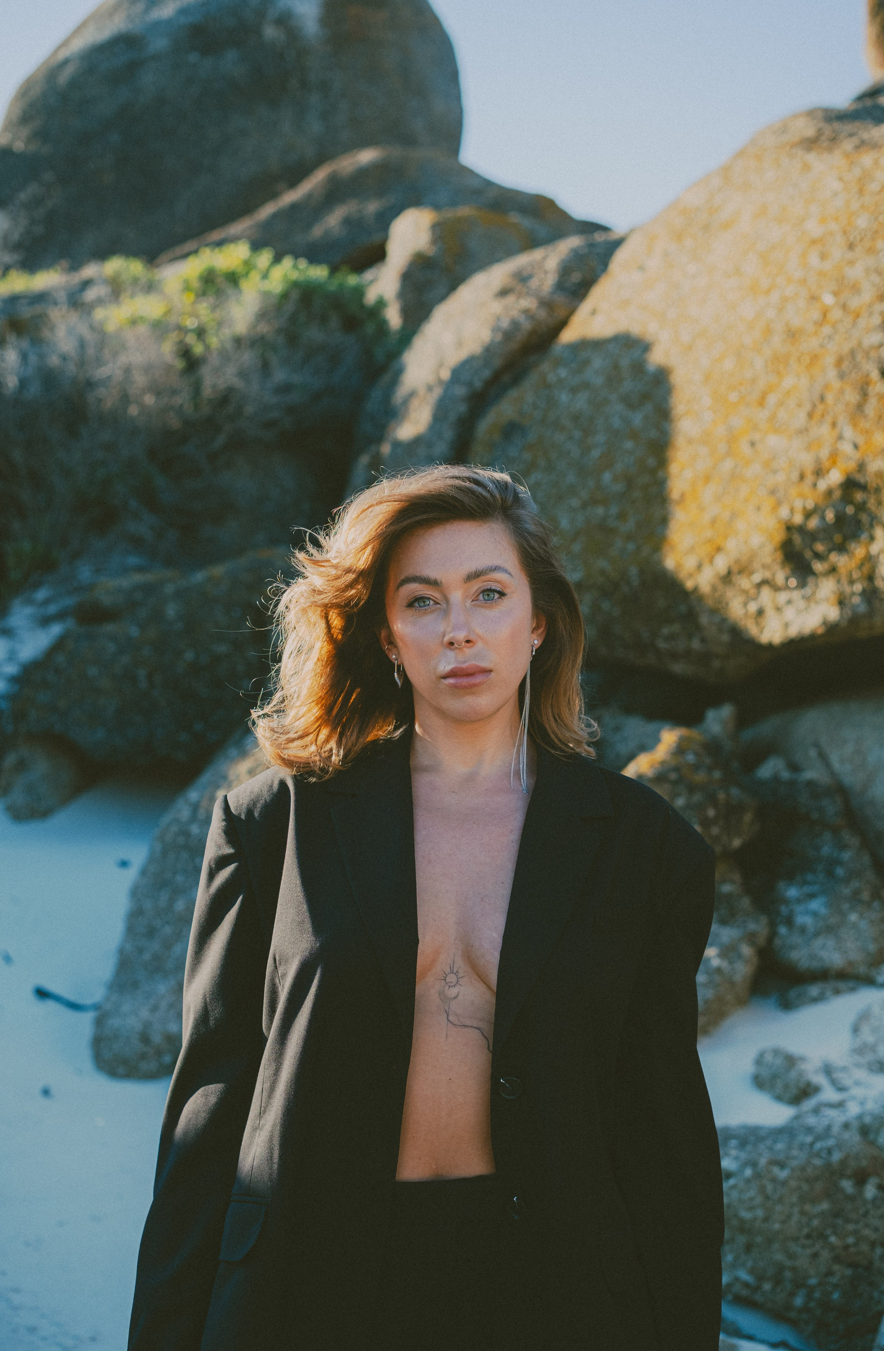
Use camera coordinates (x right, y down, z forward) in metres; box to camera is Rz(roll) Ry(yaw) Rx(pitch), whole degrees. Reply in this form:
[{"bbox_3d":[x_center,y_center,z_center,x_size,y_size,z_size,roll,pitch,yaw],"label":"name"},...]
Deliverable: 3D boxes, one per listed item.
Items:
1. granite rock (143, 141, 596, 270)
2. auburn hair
[{"bbox_3d":[-0.450,-3.250,13.700,3.300,1.100,2.000,0,0,0],"label":"granite rock"},{"bbox_3d":[-0.016,-0.052,1.745,0.315,0.285,0.260,0,0,0],"label":"auburn hair"}]

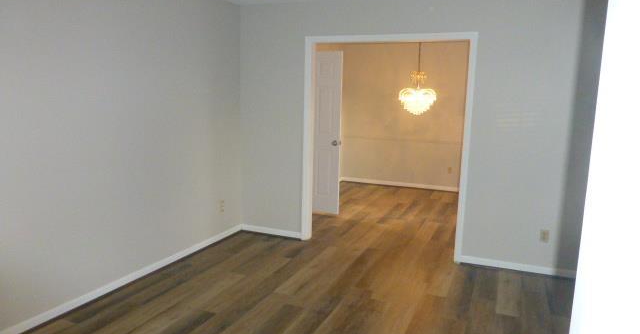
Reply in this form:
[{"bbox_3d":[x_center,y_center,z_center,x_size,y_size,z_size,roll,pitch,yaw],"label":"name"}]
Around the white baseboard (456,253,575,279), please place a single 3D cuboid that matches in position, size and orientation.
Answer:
[{"bbox_3d":[1.758,0.902,3.961,0.944,0.085,0.020,5,9,22],"label":"white baseboard"}]

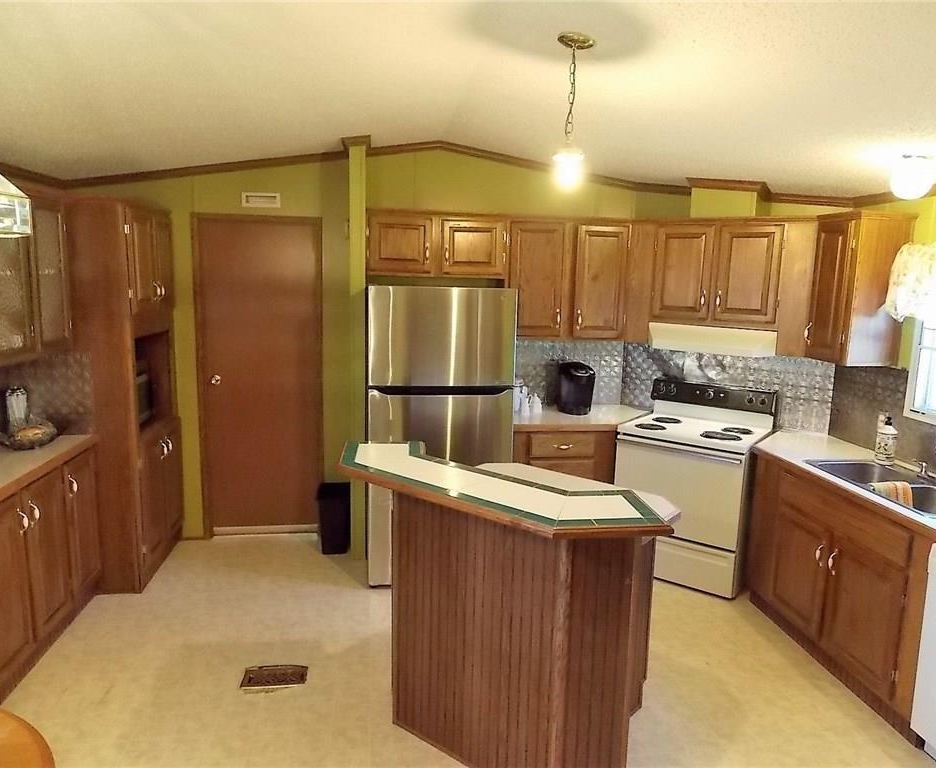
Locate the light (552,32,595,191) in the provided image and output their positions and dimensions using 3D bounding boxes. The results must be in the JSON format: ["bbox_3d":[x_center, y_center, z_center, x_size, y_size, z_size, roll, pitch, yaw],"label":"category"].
[{"bbox_3d":[0.353,-0.912,2.292,0.130,0.490,0.130,0,10,-8],"label":"light"}]

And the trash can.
[{"bbox_3d":[-0.886,0.866,4.508,0.225,0.455,0.270,0,8,-6],"label":"trash can"}]

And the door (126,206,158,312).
[{"bbox_3d":[-1.792,-0.672,3.719,0.025,0.545,0.375,0,9,-7],"label":"door"}]

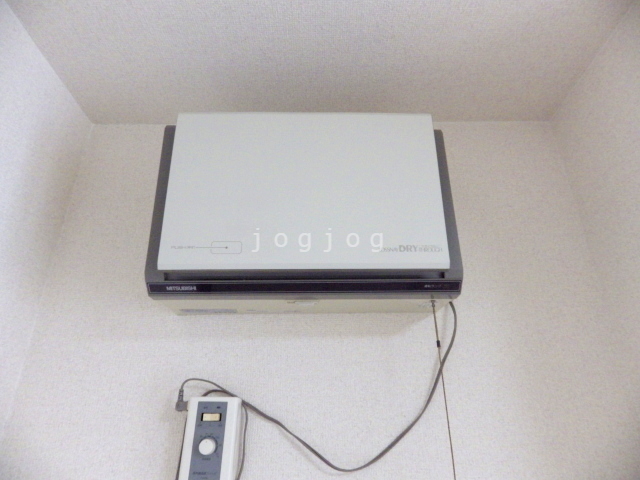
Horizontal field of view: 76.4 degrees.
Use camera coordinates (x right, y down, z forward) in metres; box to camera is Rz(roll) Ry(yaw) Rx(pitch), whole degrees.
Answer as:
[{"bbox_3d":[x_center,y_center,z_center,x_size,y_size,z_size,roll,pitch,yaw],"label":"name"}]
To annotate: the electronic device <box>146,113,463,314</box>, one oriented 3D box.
[{"bbox_3d":[-0.018,-0.031,0.535,0.370,0.233,0.126,0,-22,-2],"label":"electronic device"}]

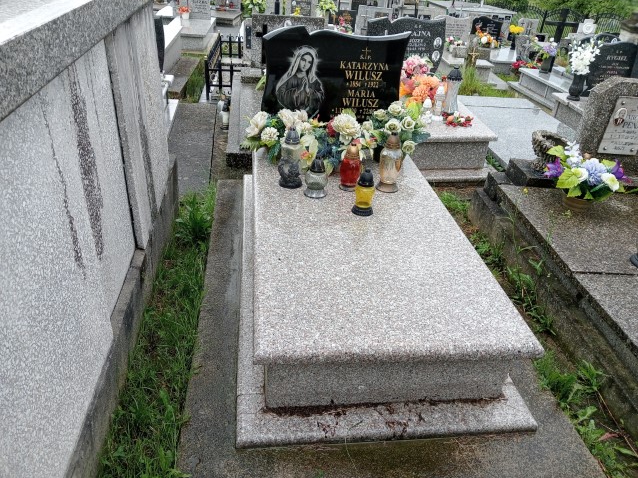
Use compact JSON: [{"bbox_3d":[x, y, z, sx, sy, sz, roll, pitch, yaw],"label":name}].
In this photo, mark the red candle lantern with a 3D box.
[{"bbox_3d":[0.159,-0.362,2.566,0.105,0.240,0.105,-1,31,-7],"label":"red candle lantern"}]

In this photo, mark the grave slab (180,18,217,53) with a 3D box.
[{"bbox_3d":[-2.200,-3.374,8.492,0.840,0.238,1.942,0,29,-8],"label":"grave slab"}]

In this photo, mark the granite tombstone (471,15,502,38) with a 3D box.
[{"bbox_3d":[3.276,-3.993,9.877,0.626,0.483,0.105,4,29,-1],"label":"granite tombstone"}]

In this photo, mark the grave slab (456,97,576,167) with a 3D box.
[{"bbox_3d":[1.858,-0.991,4.891,1.000,0.120,2.050,2,31,-4],"label":"grave slab"}]

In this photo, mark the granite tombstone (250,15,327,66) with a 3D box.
[{"bbox_3d":[-0.360,-2.289,5.996,0.798,0.578,0.158,0,29,-8],"label":"granite tombstone"}]

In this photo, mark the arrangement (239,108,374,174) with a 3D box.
[{"bbox_3d":[-0.068,-0.574,2.874,0.710,0.260,0.320,-1,31,-7],"label":"arrangement"}]

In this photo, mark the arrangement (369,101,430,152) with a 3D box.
[{"bbox_3d":[0.467,-0.634,3.014,0.320,0.270,0.250,-1,31,-7],"label":"arrangement"}]

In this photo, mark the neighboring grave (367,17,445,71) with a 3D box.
[{"bbox_3d":[0.807,-1.754,4.811,0.700,0.588,0.120,-1,31,-7],"label":"neighboring grave"}]

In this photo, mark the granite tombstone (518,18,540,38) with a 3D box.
[{"bbox_3d":[4.441,-4.403,10.863,0.446,0.433,0.105,4,29,-1],"label":"granite tombstone"}]

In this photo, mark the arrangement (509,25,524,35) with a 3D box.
[{"bbox_3d":[3.866,-4.082,10.114,0.240,0.180,0.220,-1,31,-7],"label":"arrangement"}]

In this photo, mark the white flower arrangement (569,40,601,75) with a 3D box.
[{"bbox_3d":[2.821,-1.910,5.431,0.326,0.357,0.273,2,29,-4],"label":"white flower arrangement"}]

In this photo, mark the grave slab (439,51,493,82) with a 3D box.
[{"bbox_3d":[2.257,-2.814,8.309,0.715,0.245,1.627,4,29,-1],"label":"grave slab"}]

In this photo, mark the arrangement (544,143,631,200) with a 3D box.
[{"bbox_3d":[1.605,-0.378,3.048,0.462,0.367,0.367,2,29,-4],"label":"arrangement"}]

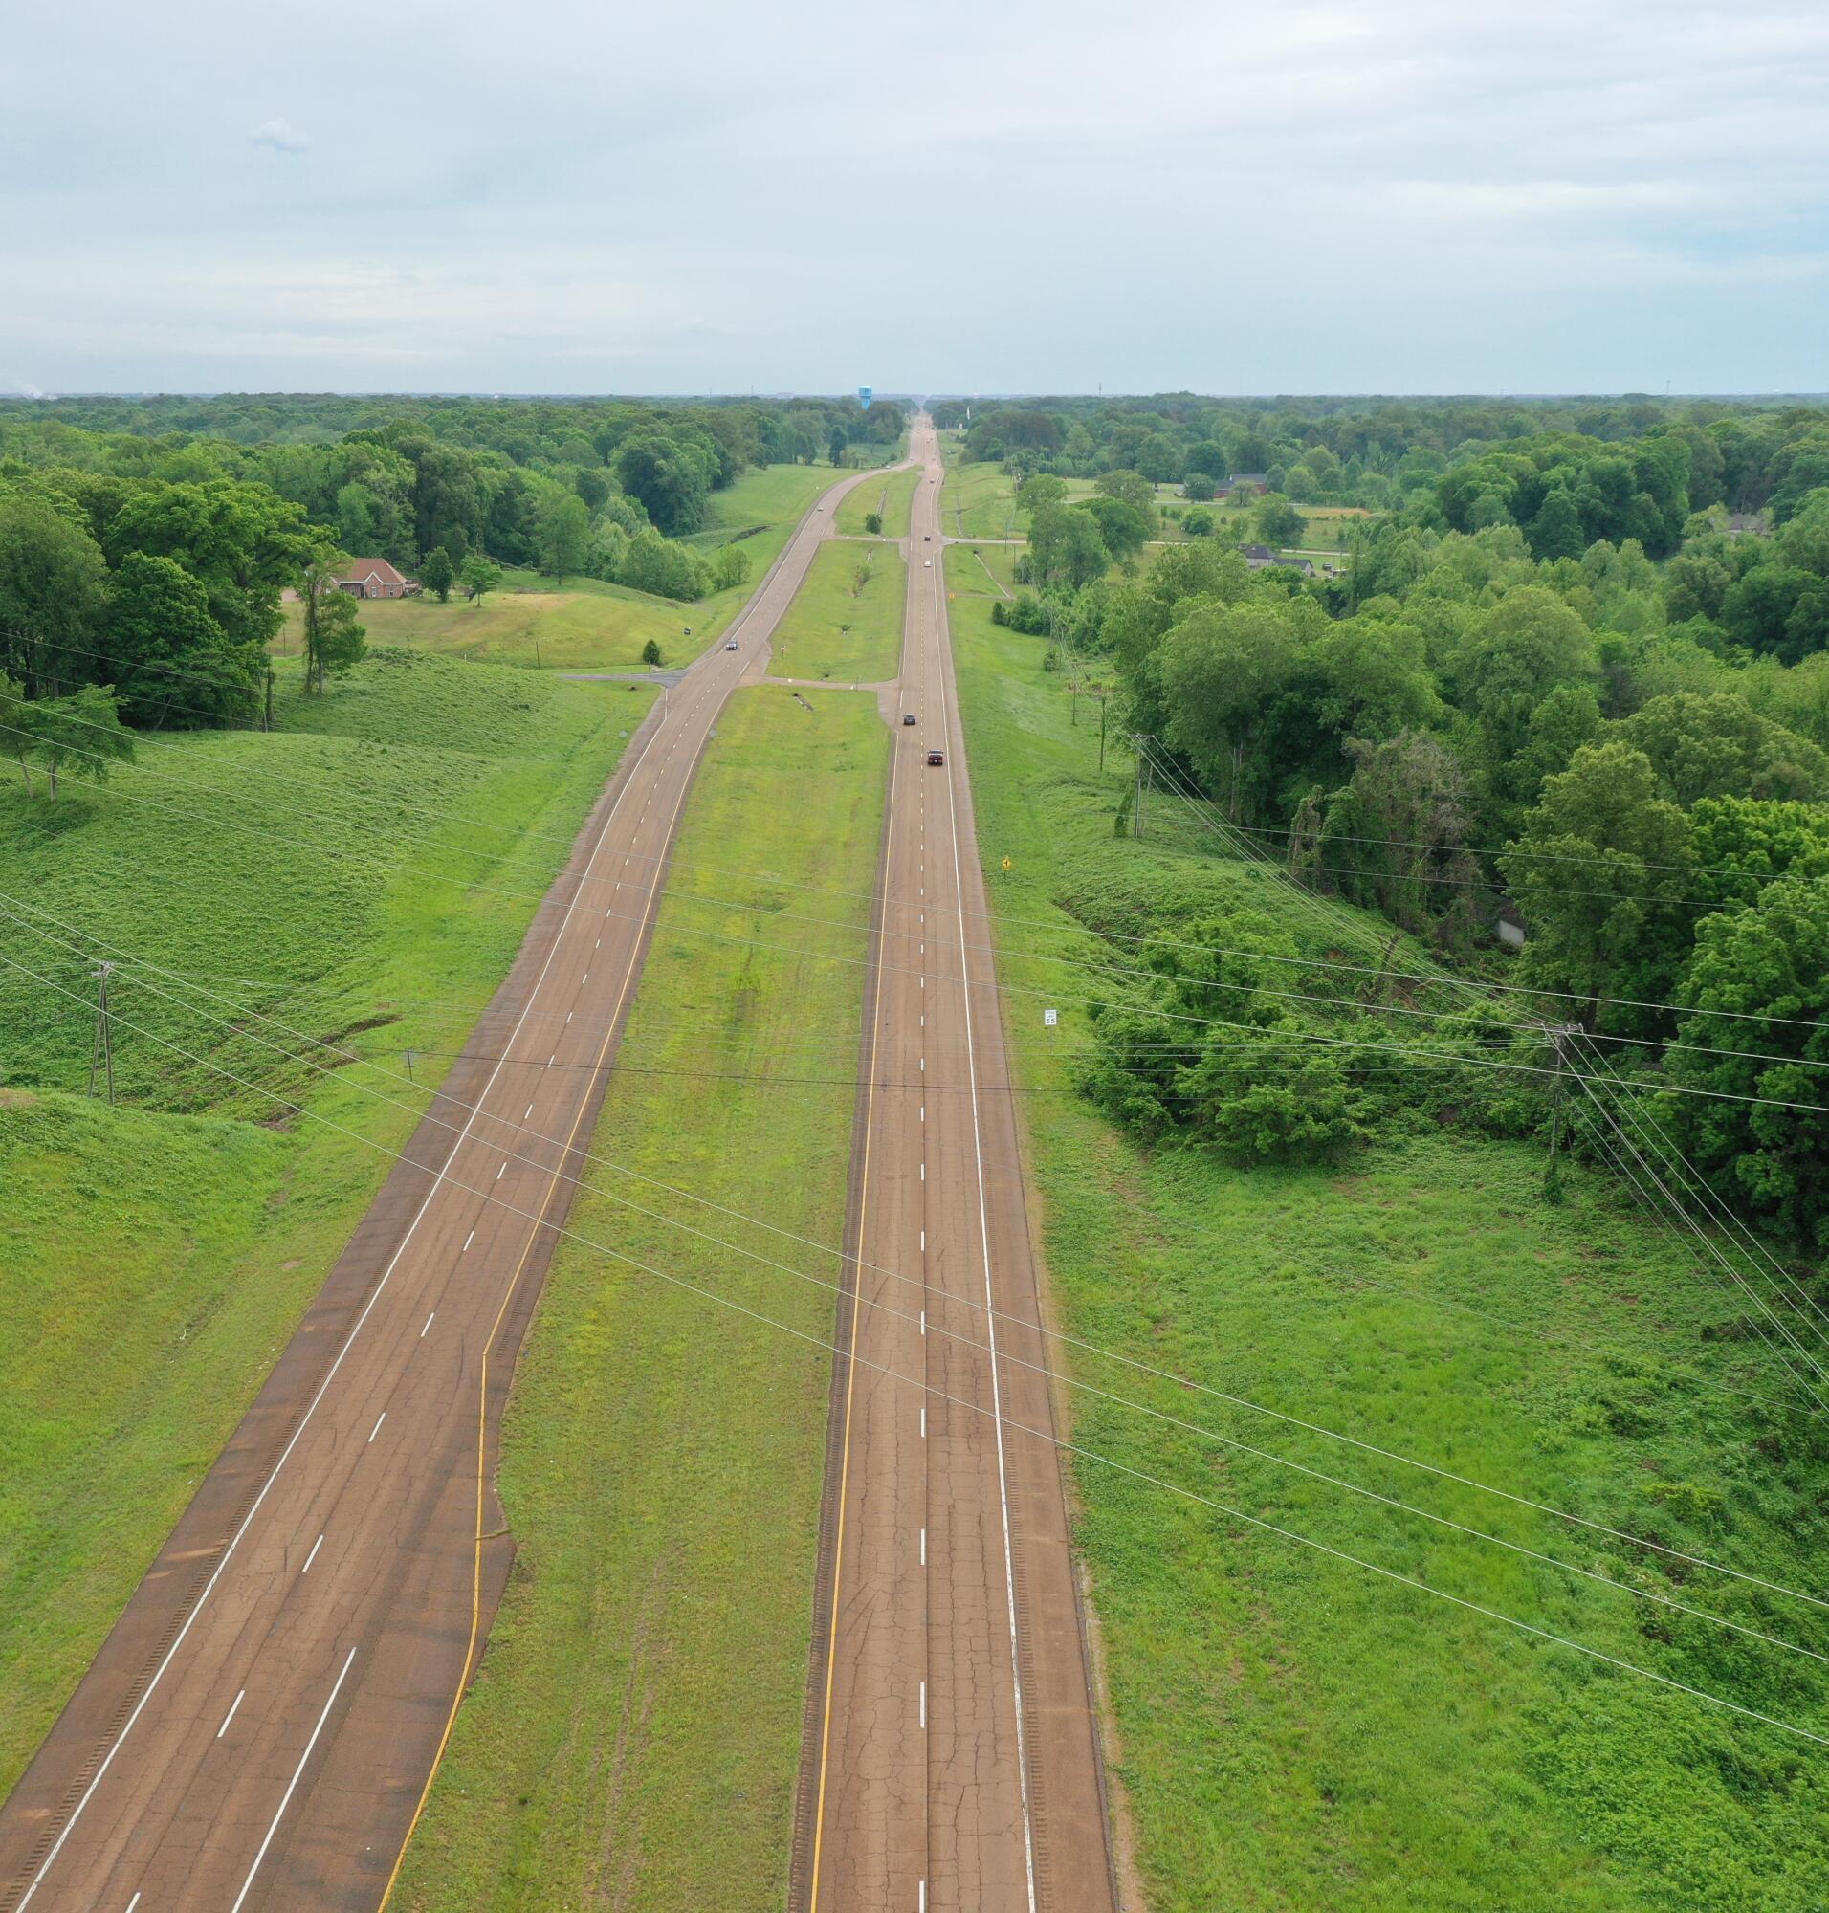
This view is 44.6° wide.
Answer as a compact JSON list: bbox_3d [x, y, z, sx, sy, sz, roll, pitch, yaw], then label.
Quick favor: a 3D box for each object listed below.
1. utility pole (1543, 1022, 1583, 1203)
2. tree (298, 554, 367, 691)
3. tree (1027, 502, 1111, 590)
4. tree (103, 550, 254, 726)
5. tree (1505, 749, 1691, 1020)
[{"bbox_3d":[40.590,9.860,139.820,2.500,11.590,0.400,-2,14,-7],"label":"utility pole"},{"bbox_3d":[-78.870,-44.690,301.980,9.100,18.410,9.100,0,14,0],"label":"tree"},{"bbox_3d":[39.590,-104.690,571.120,21.230,22.070,21.230,0,14,0],"label":"tree"},{"bbox_3d":[-85.030,-36.730,258.060,17.110,19.620,17.110,0,14,0],"label":"tree"},{"bbox_3d":[55.890,-5.770,182.120,15.370,23.040,15.370,0,14,0],"label":"tree"}]

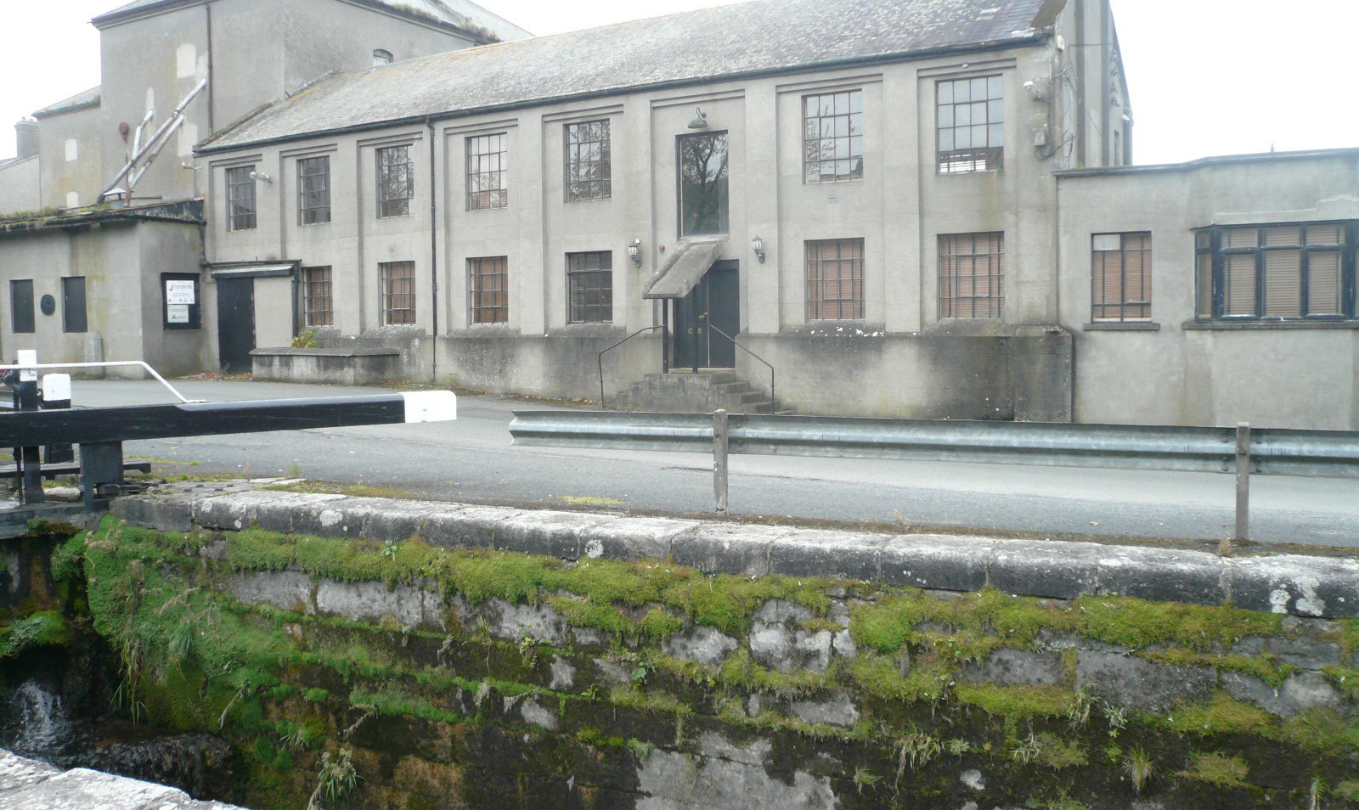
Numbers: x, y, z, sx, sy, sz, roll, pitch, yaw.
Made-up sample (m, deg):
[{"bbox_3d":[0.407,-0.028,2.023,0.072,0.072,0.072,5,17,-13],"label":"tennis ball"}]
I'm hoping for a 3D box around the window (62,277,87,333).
[{"bbox_3d":[-15.401,-2.562,28.130,1.020,1.420,0.120,2,5,30],"label":"window"}]

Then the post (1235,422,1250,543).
[{"bbox_3d":[3.869,0.529,7.550,0.088,0.820,0.095,1,4,22],"label":"post"}]

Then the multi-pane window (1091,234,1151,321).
[{"bbox_3d":[7.001,-2.017,17.399,0.890,1.420,0.120,2,5,30],"label":"multi-pane window"}]

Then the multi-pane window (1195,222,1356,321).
[{"bbox_3d":[8.760,-1.950,16.116,2.240,1.470,0.350,2,5,30],"label":"multi-pane window"}]

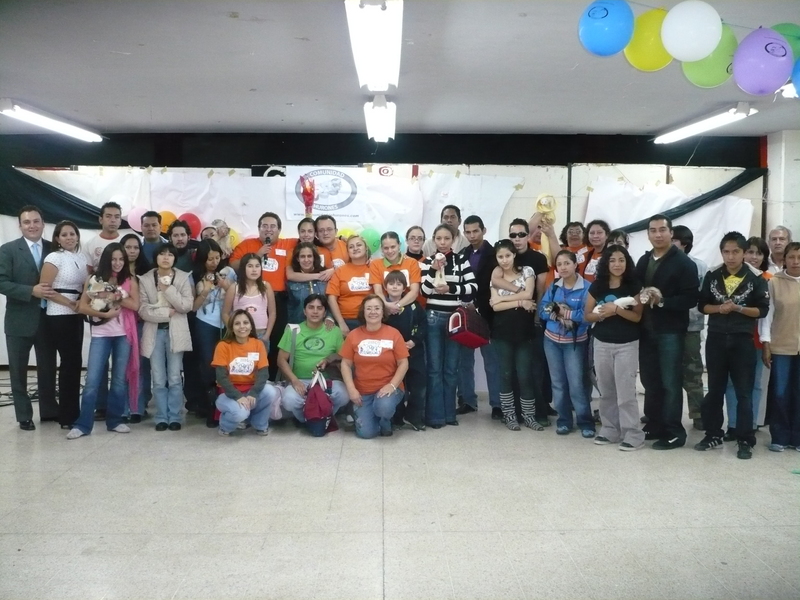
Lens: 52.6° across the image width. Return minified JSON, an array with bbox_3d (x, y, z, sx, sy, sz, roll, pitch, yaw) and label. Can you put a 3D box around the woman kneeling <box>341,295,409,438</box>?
[{"bbox_3d":[-0.204,0.502,6.478,0.540,1.100,0.680,0,4,-3],"label":"woman kneeling"}]

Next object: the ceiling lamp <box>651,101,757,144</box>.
[{"bbox_3d":[3.076,-1.808,8.335,0.270,0.140,2.380,0,4,-1],"label":"ceiling lamp"}]

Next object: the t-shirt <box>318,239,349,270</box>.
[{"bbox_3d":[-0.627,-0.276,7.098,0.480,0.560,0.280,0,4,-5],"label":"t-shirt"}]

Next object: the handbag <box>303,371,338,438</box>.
[{"bbox_3d":[-0.625,0.814,6.362,0.260,0.480,0.250,-1,5,-14],"label":"handbag"}]

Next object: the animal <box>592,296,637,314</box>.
[{"bbox_3d":[1.566,0.040,5.891,0.330,0.125,0.110,1,5,14],"label":"animal"}]

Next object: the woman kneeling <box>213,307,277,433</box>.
[{"bbox_3d":[-1.262,0.572,6.608,0.510,0.980,0.630,-1,4,-8],"label":"woman kneeling"}]

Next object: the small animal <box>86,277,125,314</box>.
[{"bbox_3d":[-2.230,-0.042,6.145,0.270,0.250,0.190,-2,5,-26],"label":"small animal"}]

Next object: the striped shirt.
[{"bbox_3d":[0.393,-0.146,6.556,0.460,0.510,0.330,0,4,2],"label":"striped shirt"}]

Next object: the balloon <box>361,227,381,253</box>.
[{"bbox_3d":[-0.324,-0.626,8.728,0.220,0.270,0.220,0,4,0],"label":"balloon"}]

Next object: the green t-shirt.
[{"bbox_3d":[-0.742,0.447,6.629,0.530,0.550,0.320,0,4,-4],"label":"green t-shirt"}]

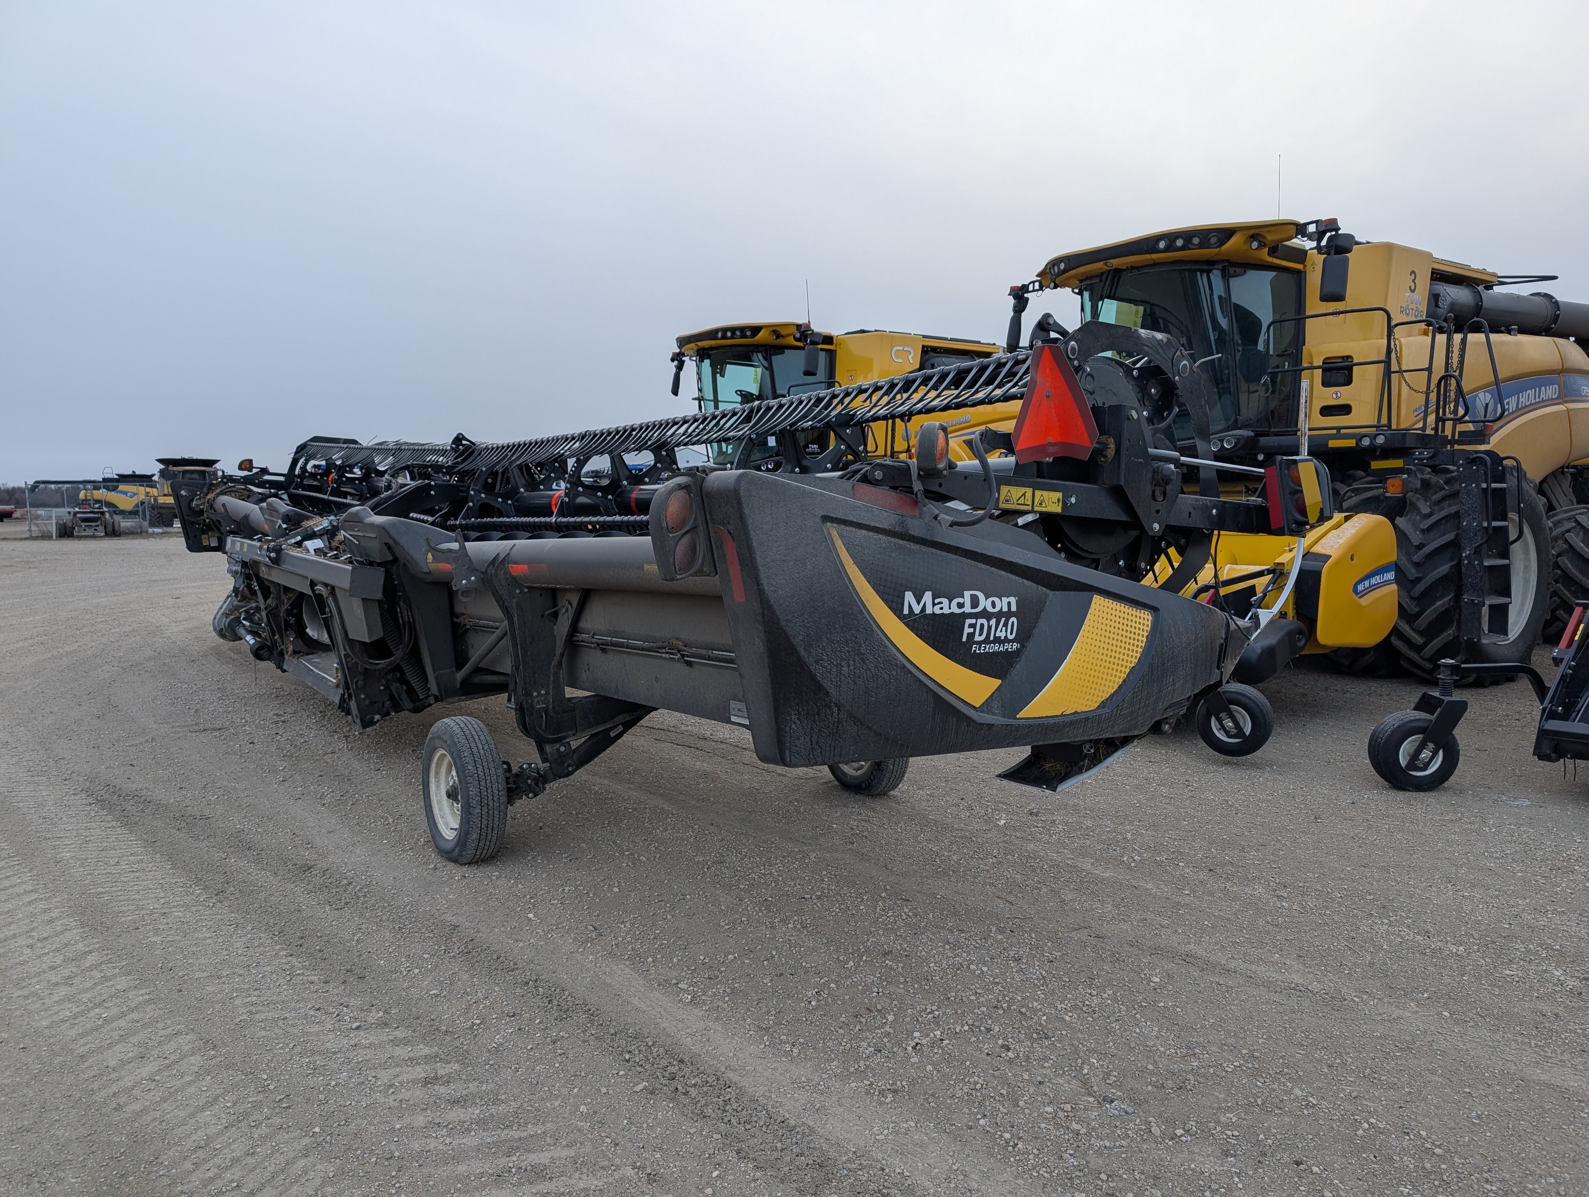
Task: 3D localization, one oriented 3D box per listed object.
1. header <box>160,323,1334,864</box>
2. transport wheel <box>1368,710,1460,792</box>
[{"bbox_3d":[-2.706,-0.376,9.266,3.330,2.480,12.600,-4,6,-36],"label":"header"},{"bbox_3d":[3.597,0.891,6.412,0.445,0.445,0.217,0,5,3],"label":"transport wheel"}]

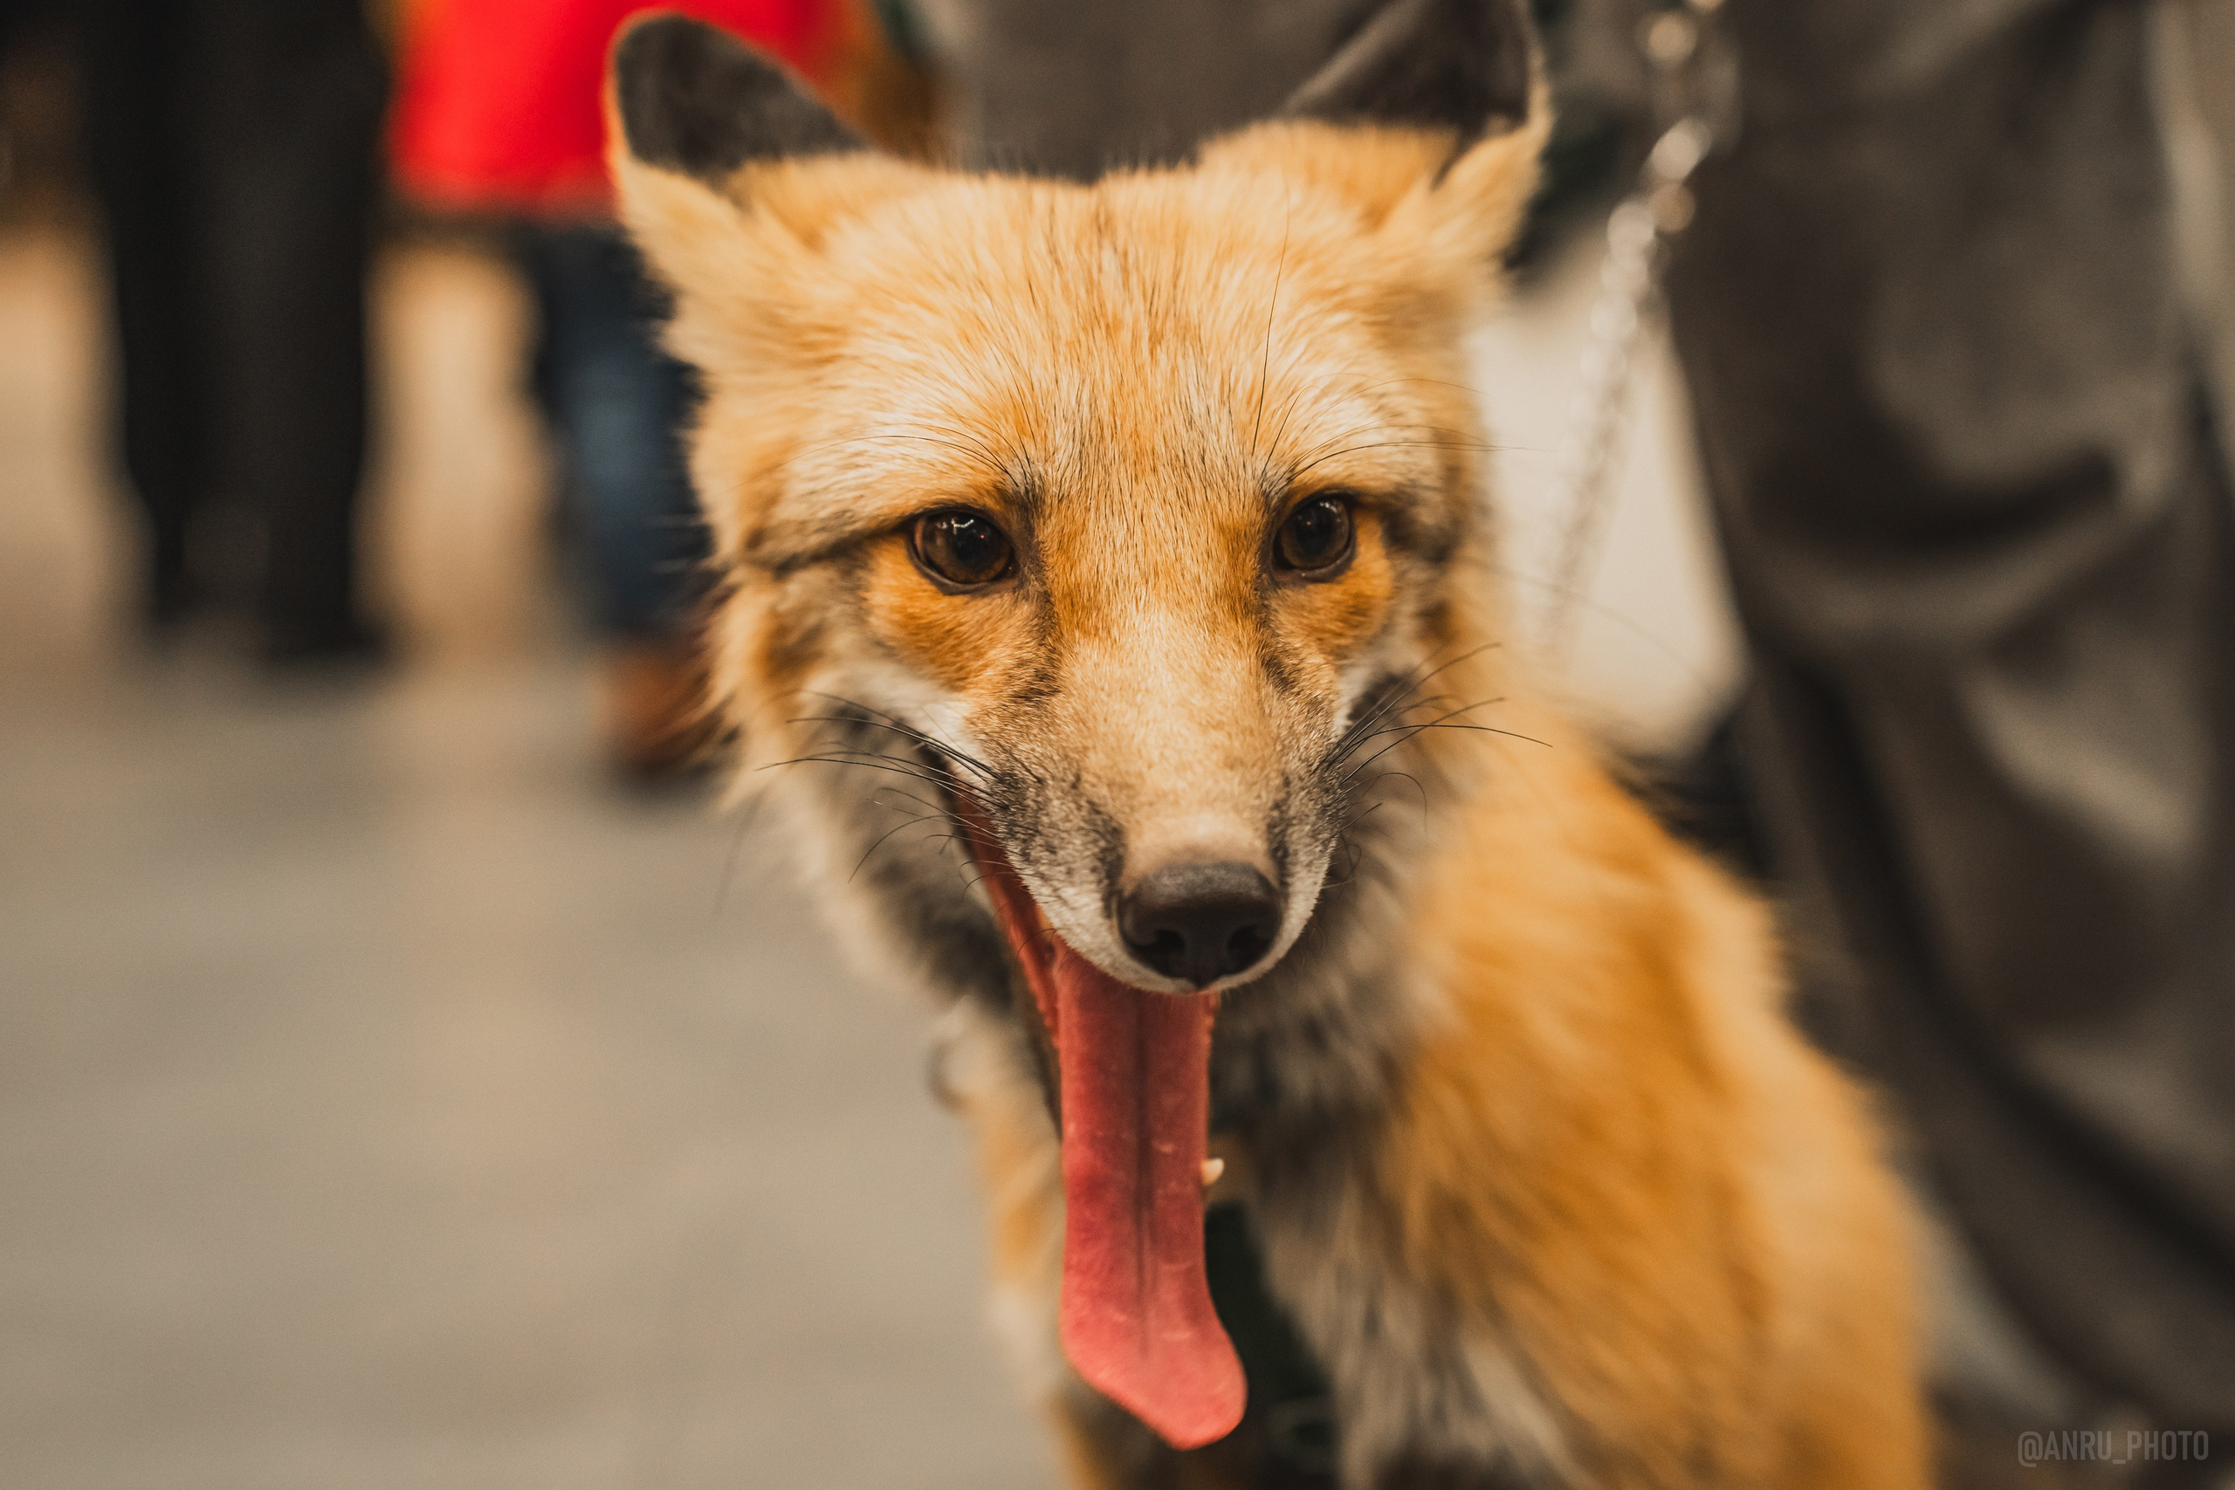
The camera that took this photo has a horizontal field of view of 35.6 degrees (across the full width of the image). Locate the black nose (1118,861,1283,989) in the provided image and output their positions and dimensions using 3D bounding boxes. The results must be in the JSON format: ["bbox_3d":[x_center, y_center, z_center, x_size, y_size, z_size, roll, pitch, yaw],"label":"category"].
[{"bbox_3d":[0.012,0.026,0.497,0.023,0.017,0.015,-2,16,-8],"label":"black nose"}]

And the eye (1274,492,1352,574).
[{"bbox_3d":[0.032,-0.034,0.556,0.015,0.013,0.011,-2,10,-19],"label":"eye"}]

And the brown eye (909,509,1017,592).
[{"bbox_3d":[-0.024,-0.031,0.549,0.017,0.013,0.011,-2,9,6],"label":"brown eye"}]

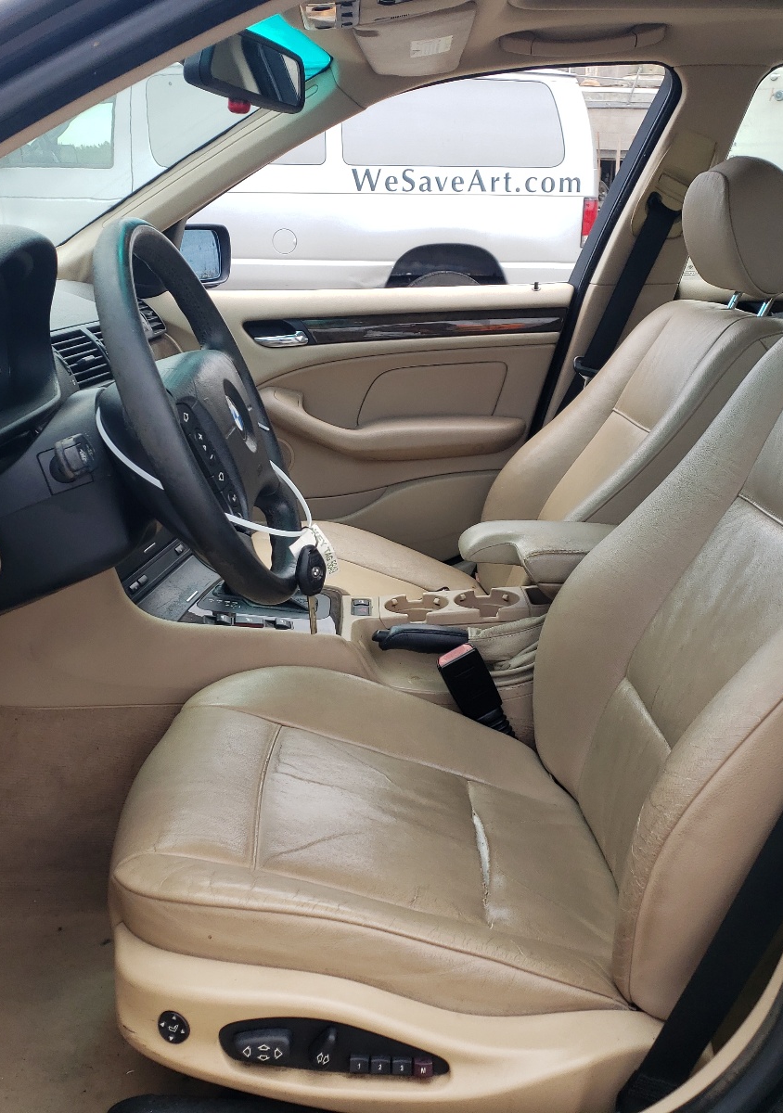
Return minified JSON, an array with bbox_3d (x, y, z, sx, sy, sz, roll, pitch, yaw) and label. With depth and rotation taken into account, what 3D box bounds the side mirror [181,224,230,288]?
[{"bbox_3d":[-0.405,-0.598,2.210,0.120,0.130,0.200,3,15,13],"label":"side mirror"}]

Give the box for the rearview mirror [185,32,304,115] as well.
[{"bbox_3d":[-0.178,-0.574,1.321,0.047,0.077,0.240,7,16,26],"label":"rearview mirror"}]

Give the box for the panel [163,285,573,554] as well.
[{"bbox_3d":[-0.093,-0.211,2.105,0.860,0.600,0.130,0,14,1],"label":"panel"}]

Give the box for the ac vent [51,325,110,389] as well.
[{"bbox_3d":[-0.381,-0.228,1.332,0.040,0.075,0.125,-27,13,7],"label":"ac vent"}]

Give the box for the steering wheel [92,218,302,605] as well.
[{"bbox_3d":[-0.172,-0.134,1.057,0.095,0.383,0.383,-20,13,7],"label":"steering wheel"}]

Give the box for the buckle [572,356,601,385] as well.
[{"bbox_3d":[0.358,-0.328,2.029,0.060,0.075,0.022,23,14,-5],"label":"buckle"}]

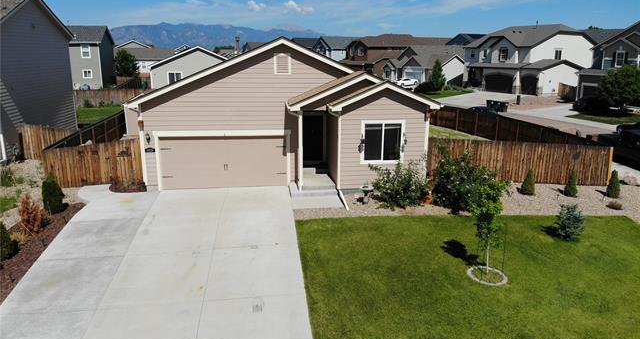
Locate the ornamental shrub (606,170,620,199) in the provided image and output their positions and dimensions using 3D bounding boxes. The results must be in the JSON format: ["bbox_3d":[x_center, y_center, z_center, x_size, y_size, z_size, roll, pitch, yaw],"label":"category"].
[{"bbox_3d":[11.760,0.576,17.656,0.453,1.103,0.431,-1,15,-9],"label":"ornamental shrub"}]

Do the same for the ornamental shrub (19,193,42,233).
[{"bbox_3d":[-9.354,1.333,14.175,0.760,1.250,0.720,-10,17,-34],"label":"ornamental shrub"}]

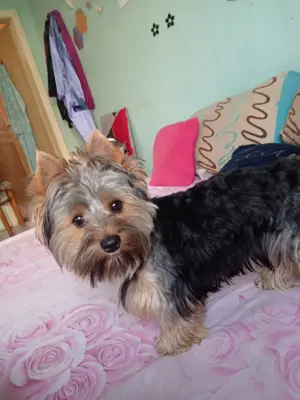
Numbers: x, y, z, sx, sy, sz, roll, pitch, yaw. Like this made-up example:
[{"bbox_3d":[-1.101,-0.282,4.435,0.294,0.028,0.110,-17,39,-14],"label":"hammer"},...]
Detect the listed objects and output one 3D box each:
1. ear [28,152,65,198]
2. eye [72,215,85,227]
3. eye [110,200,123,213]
[{"bbox_3d":[-0.140,-0.036,0.425,0.047,0.054,0.025,-20,10,-1],"label":"ear"},{"bbox_3d":[-0.089,0.025,0.388,0.014,0.014,0.011,-21,10,-6],"label":"eye"},{"bbox_3d":[-0.042,0.008,0.393,0.014,0.014,0.011,-23,11,-13],"label":"eye"}]

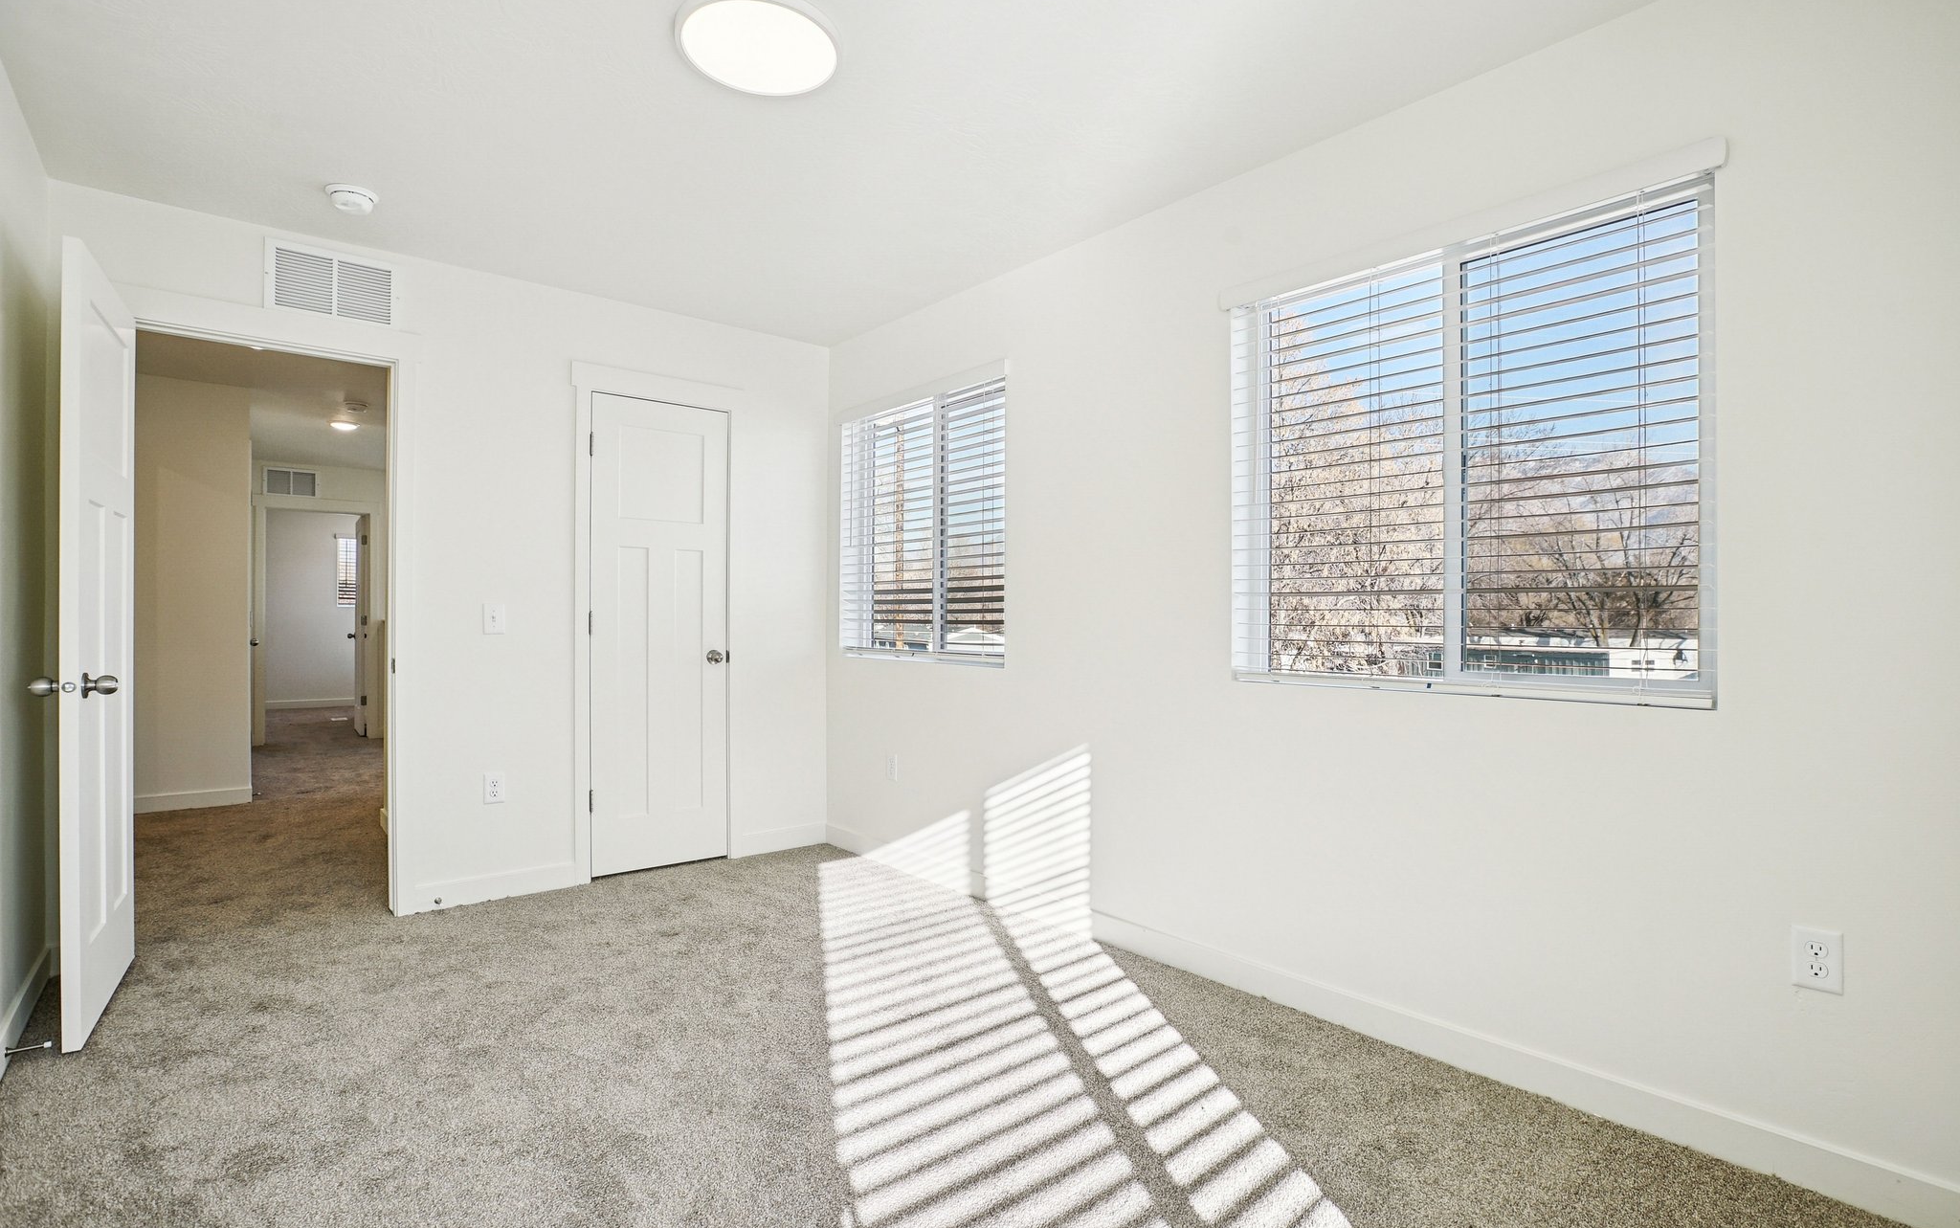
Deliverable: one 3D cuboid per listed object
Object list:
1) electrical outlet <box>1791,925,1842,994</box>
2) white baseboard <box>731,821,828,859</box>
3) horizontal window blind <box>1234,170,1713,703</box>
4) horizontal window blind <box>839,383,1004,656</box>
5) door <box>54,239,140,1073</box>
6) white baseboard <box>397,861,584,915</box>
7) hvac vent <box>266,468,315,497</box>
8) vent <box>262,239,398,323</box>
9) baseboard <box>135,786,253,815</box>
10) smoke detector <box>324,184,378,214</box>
[{"bbox_3d":[1.635,0.676,1.701,0.008,0.117,0.073,1,-1,-42],"label":"electrical outlet"},{"bbox_3d":[-0.943,1.092,4.189,0.466,0.093,0.015,1,-1,-37],"label":"white baseboard"},{"bbox_3d":[1.173,-0.377,2.259,0.055,1.143,1.127,1,-1,-42],"label":"horizontal window blind"},{"bbox_3d":[-0.273,-0.375,3.847,0.055,1.141,1.127,1,-1,-42],"label":"horizontal window blind"},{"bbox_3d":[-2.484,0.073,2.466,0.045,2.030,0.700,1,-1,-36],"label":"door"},{"bbox_3d":[-1.903,1.082,3.458,0.607,0.093,0.015,1,-1,-37],"label":"white baseboard"},{"bbox_3d":[-6.029,-1.141,7.638,0.400,0.240,0.020,1,-1,-37],"label":"hvac vent"},{"bbox_3d":[-2.325,-1.183,3.145,0.395,0.240,0.020,1,-1,-37],"label":"vent"},{"bbox_3d":[-4.591,1.091,5.093,0.520,0.093,0.015,1,-1,-37],"label":"baseboard"},{"bbox_3d":[-2.021,-1.332,2.806,0.140,0.045,0.140,1,-1,-37],"label":"smoke detector"}]

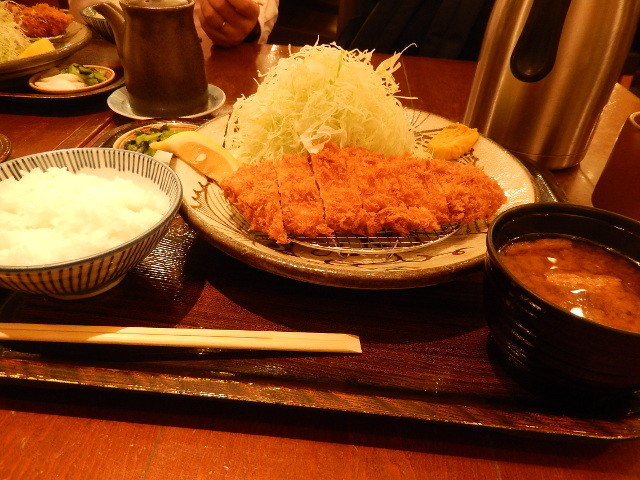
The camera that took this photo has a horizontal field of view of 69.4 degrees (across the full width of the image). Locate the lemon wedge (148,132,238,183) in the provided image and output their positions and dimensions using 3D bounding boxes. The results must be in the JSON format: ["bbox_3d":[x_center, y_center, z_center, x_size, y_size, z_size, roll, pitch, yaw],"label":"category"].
[{"bbox_3d":[-0.087,-0.057,0.321,0.070,0.026,0.028,24,40,25],"label":"lemon wedge"}]

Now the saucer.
[{"bbox_3d":[-0.162,-0.146,0.500,0.121,0.017,0.121,2,36,-2],"label":"saucer"}]

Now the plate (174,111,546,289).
[{"bbox_3d":[0.026,-0.046,0.349,0.262,0.034,0.262,2,36,-2],"label":"plate"}]

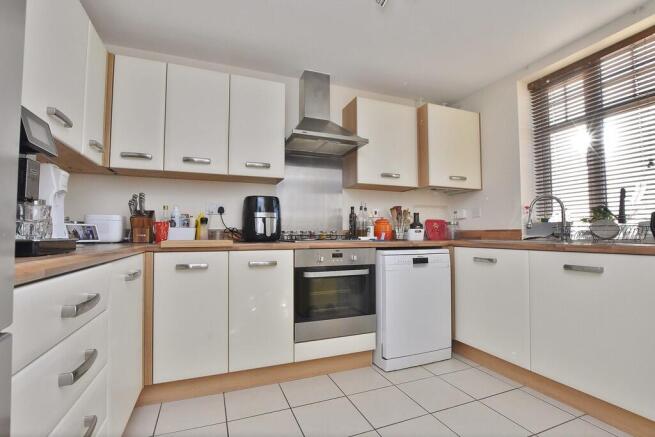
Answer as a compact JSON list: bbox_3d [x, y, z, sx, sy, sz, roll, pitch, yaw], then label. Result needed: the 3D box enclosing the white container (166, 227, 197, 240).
[{"bbox_3d":[-0.972,0.109,1.834,0.155,0.096,0.110,1,-3,-20],"label":"white container"}]

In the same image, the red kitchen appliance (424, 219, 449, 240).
[{"bbox_3d":[1.058,0.111,2.635,0.206,0.211,0.139,1,-4,-12],"label":"red kitchen appliance"}]

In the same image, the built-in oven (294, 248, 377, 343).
[{"bbox_3d":[-0.016,0.531,2.133,0.595,0.598,0.560,1,-4,-19],"label":"built-in oven"}]

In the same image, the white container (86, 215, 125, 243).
[{"bbox_3d":[-1.413,0.067,1.742,0.180,0.172,0.170,2,-3,-24],"label":"white container"}]

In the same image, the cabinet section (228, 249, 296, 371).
[{"bbox_3d":[-0.494,0.574,1.975,0.400,0.720,0.580,1,-3,-19],"label":"cabinet section"}]

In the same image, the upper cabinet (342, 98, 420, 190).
[{"bbox_3d":[0.493,-0.650,2.552,0.628,0.742,0.299,1,-4,-19],"label":"upper cabinet"}]

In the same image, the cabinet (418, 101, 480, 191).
[{"bbox_3d":[1.105,-0.630,2.675,0.604,0.741,0.392,1,-4,-19],"label":"cabinet"}]

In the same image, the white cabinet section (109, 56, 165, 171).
[{"bbox_3d":[-1.261,-0.669,1.910,0.300,0.720,0.320,1,-3,-19],"label":"white cabinet section"}]

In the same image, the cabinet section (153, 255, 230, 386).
[{"bbox_3d":[-0.873,0.574,1.852,0.400,0.718,0.570,1,-4,-19],"label":"cabinet section"}]

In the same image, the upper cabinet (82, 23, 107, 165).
[{"bbox_3d":[-1.490,-0.708,1.565,0.309,0.742,0.309,1,-4,-19],"label":"upper cabinet"}]

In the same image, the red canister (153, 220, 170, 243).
[{"bbox_3d":[-1.063,0.088,1.758,0.090,0.133,0.090,1,-3,-20],"label":"red canister"}]

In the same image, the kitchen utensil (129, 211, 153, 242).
[{"bbox_3d":[-1.229,0.072,1.807,0.124,0.201,0.154,1,-4,-22],"label":"kitchen utensil"}]

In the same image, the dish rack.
[{"bbox_3d":[1.655,0.075,1.601,0.270,0.107,0.320,1,-4,-19],"label":"dish rack"}]

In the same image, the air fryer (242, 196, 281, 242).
[{"bbox_3d":[-0.491,0.020,2.035,0.247,0.324,0.283,2,-4,-27],"label":"air fryer"}]

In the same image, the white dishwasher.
[{"bbox_3d":[0.610,0.702,2.390,0.616,0.870,0.597,1,-4,-19],"label":"white dishwasher"}]

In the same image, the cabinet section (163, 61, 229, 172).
[{"bbox_3d":[-0.934,-0.664,2.020,0.400,0.720,0.320,1,-3,-19],"label":"cabinet section"}]

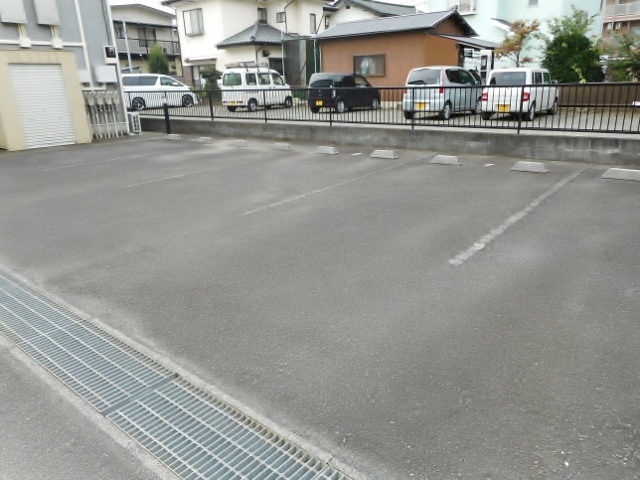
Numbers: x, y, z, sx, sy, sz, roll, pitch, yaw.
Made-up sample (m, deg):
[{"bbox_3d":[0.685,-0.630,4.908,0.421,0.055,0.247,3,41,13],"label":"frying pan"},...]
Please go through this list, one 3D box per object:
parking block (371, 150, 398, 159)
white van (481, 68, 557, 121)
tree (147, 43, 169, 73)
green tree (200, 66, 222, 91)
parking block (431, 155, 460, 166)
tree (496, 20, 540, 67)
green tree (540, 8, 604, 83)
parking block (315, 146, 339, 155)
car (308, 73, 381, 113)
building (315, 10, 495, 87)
[{"bbox_3d":[1.194,-1.533,8.327,0.500,0.120,0.160,13,24,37],"label":"parking block"},{"bbox_3d":[6.534,-4.722,14.858,1.480,1.510,3.400,13,24,37],"label":"white van"},{"bbox_3d":[-10.698,-11.054,30.814,1.450,3.900,1.380,13,24,37],"label":"tree"},{"bbox_3d":[-6.632,-9.479,28.440,1.350,2.240,1.280,13,24,37],"label":"green tree"},{"bbox_3d":[2.123,-1.316,7.616,0.500,0.120,0.160,13,24,37],"label":"parking block"},{"bbox_3d":[8.825,-7.982,20.879,2.050,3.690,1.950,13,24,37],"label":"tree"},{"bbox_3d":[10.175,-7.335,18.768,2.580,3.760,2.450,13,24,37],"label":"green tree"},{"bbox_3d":[0.202,-1.764,9.086,0.500,0.120,0.160,13,24,37],"label":"parking block"},{"bbox_3d":[1.150,-6.390,19.982,1.480,1.580,3.400,13,24,37],"label":"car"},{"bbox_3d":[4.377,-8.932,23.260,7.700,4.150,5.300,13,24,37],"label":"building"}]

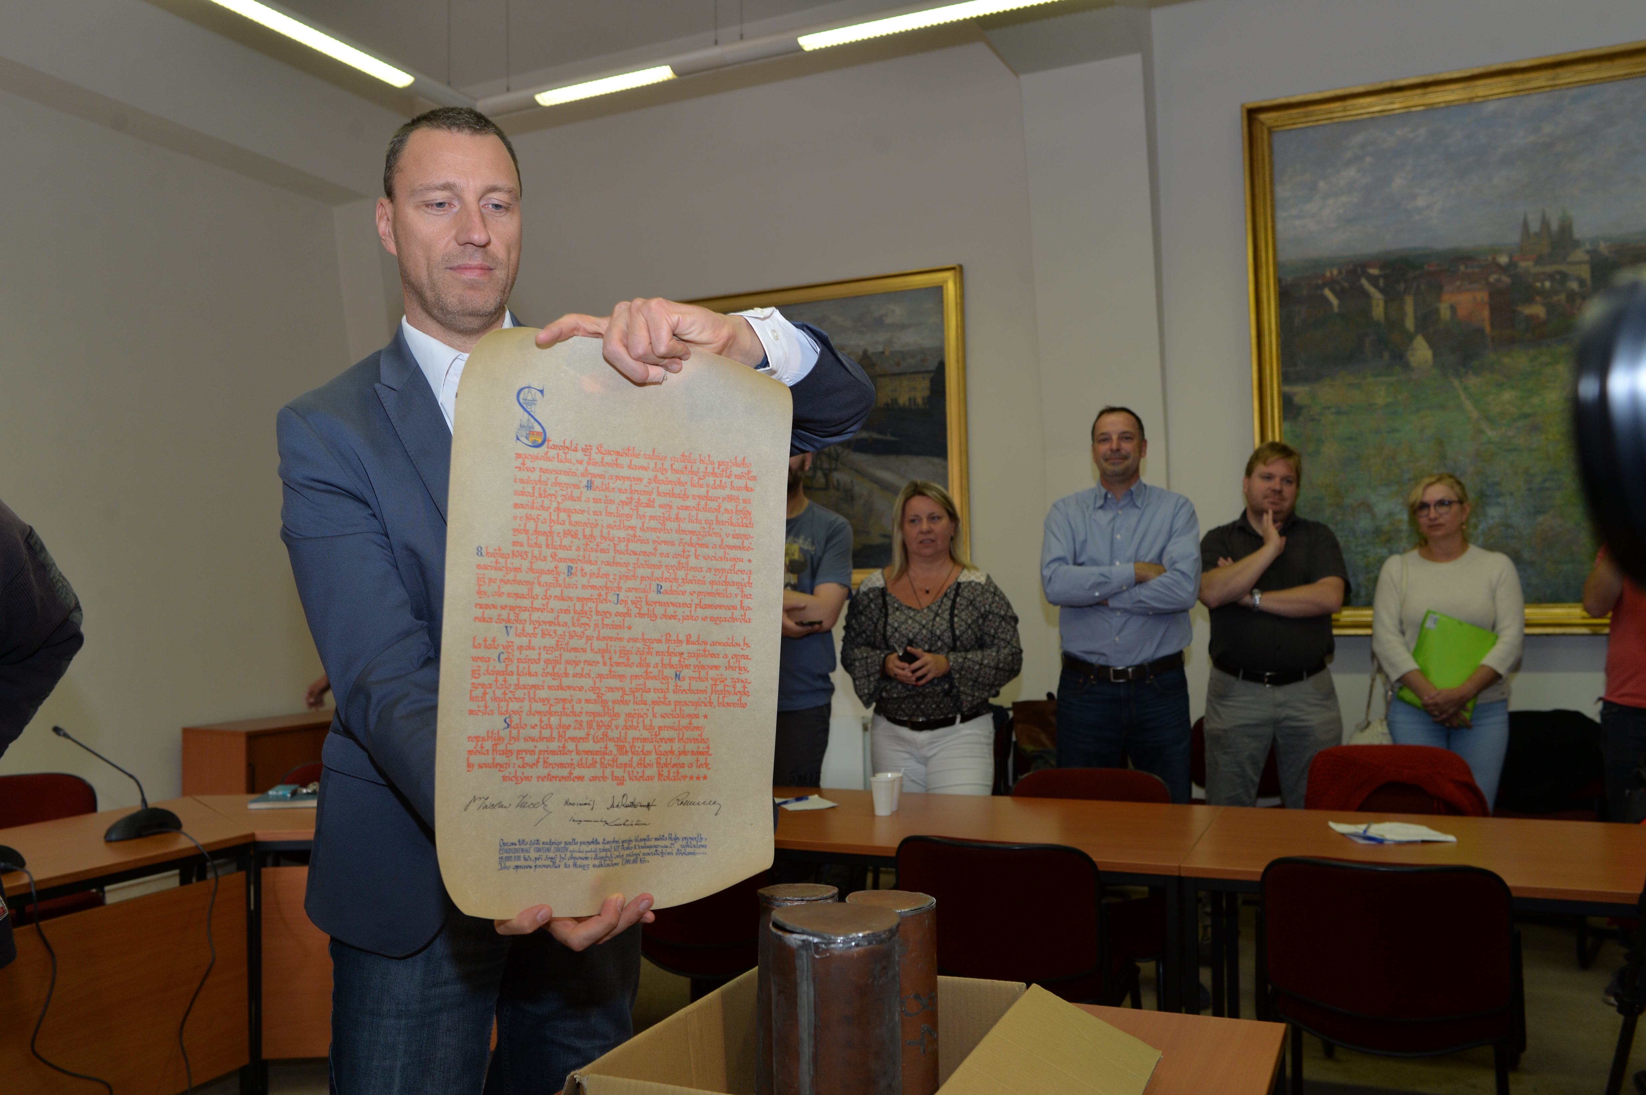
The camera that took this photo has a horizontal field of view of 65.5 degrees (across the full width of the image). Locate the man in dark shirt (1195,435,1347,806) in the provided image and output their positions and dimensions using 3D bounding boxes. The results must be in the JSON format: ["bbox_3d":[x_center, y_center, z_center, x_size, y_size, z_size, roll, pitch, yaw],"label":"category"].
[{"bbox_3d":[1.491,0.531,4.215,0.480,1.770,0.380,-2,-2,19],"label":"man in dark shirt"}]

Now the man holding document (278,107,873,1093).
[{"bbox_3d":[-0.270,0.439,1.300,0.620,1.830,0.560,-1,-2,-16],"label":"man holding document"}]

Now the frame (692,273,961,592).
[{"bbox_3d":[-0.089,-0.513,5.972,1.600,1.420,0.080,-2,-2,24],"label":"frame"}]

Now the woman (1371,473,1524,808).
[{"bbox_3d":[2.088,0.576,4.258,0.460,1.660,0.340,-2,-2,29],"label":"woman"}]

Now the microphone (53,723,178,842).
[{"bbox_3d":[-1.800,0.574,3.201,0.380,0.260,0.160,-2,-2,24],"label":"microphone"}]

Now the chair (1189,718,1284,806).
[{"bbox_3d":[1.554,1.027,4.711,0.520,0.810,0.550,-2,-2,24],"label":"chair"}]

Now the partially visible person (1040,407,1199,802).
[{"bbox_3d":[0.948,0.493,4.083,0.500,1.860,0.370,-2,-2,13],"label":"partially visible person"}]

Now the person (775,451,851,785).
[{"bbox_3d":[-0.116,0.538,4.050,0.500,1.810,0.370,-1,-2,3],"label":"person"}]

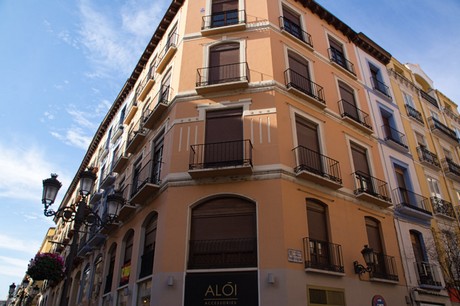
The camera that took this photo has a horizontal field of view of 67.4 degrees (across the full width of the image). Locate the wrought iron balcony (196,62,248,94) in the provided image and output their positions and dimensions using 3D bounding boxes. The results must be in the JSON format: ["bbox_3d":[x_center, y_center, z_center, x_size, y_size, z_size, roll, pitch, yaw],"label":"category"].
[{"bbox_3d":[-0.296,-2.953,13.597,2.033,1.076,0.389,-5,-29,9],"label":"wrought iron balcony"}]

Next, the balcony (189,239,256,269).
[{"bbox_3d":[-0.233,3.114,10.639,2.142,0.903,0.105,-5,-29,9],"label":"balcony"}]

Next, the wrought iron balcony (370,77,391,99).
[{"bbox_3d":[8.801,-3.653,19.935,1.633,1.017,0.170,20,-36,-30],"label":"wrought iron balcony"}]

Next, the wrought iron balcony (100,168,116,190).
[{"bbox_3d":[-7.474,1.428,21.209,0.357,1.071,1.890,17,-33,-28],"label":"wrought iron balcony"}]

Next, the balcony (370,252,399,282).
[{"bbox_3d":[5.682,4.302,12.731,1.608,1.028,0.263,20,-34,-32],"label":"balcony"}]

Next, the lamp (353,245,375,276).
[{"bbox_3d":[4.576,3.641,11.791,0.420,0.899,0.779,20,-36,-30],"label":"lamp"}]

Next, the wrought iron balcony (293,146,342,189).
[{"bbox_3d":[3.272,0.581,12.745,2.090,1.045,0.430,20,-36,-30],"label":"wrought iron balcony"}]

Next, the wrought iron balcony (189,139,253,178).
[{"bbox_3d":[-0.294,0.244,12.154,2.156,1.079,0.500,-5,-31,9],"label":"wrought iron balcony"}]

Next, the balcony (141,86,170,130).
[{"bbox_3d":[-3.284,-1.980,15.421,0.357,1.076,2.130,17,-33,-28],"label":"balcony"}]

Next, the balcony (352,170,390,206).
[{"bbox_3d":[5.980,1.544,14.433,1.986,1.011,0.400,20,-36,-30],"label":"balcony"}]

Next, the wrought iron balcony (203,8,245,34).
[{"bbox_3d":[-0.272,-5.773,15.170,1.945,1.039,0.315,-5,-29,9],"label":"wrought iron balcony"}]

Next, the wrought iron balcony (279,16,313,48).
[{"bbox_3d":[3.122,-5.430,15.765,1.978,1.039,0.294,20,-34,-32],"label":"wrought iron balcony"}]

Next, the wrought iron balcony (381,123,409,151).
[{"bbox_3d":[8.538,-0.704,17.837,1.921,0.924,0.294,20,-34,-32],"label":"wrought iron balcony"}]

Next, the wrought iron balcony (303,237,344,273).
[{"bbox_3d":[3.054,3.366,11.103,1.634,0.983,0.210,20,-36,-30],"label":"wrought iron balcony"}]

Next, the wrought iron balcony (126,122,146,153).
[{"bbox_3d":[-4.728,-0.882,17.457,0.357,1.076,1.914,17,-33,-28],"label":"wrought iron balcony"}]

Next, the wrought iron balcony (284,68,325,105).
[{"bbox_3d":[3.262,-2.729,14.746,2.060,1.034,0.310,20,-36,-30],"label":"wrought iron balcony"}]

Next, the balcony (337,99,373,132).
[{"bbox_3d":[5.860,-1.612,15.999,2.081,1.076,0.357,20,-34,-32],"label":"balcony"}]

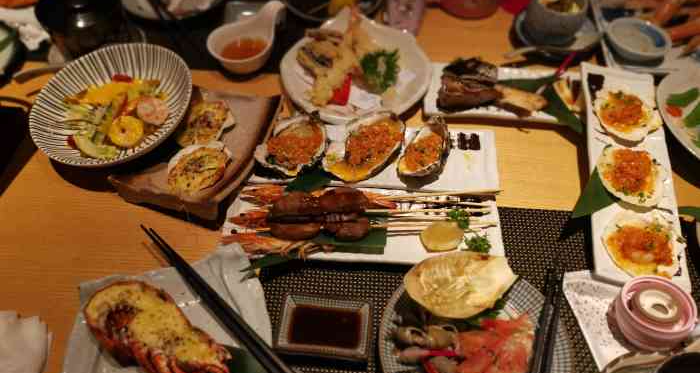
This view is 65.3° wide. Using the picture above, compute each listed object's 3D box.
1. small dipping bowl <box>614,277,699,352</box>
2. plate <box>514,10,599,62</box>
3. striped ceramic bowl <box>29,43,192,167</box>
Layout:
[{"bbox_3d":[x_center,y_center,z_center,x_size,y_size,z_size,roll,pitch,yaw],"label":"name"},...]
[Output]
[{"bbox_3d":[0.294,0.123,0.533,0.066,0.036,0.066,0,54,0],"label":"small dipping bowl"},{"bbox_3d":[0.298,-0.224,0.797,0.120,0.025,0.120,0,52,0],"label":"plate"},{"bbox_3d":[-0.285,-0.087,0.681,0.194,0.060,0.194,0,54,0],"label":"striped ceramic bowl"}]

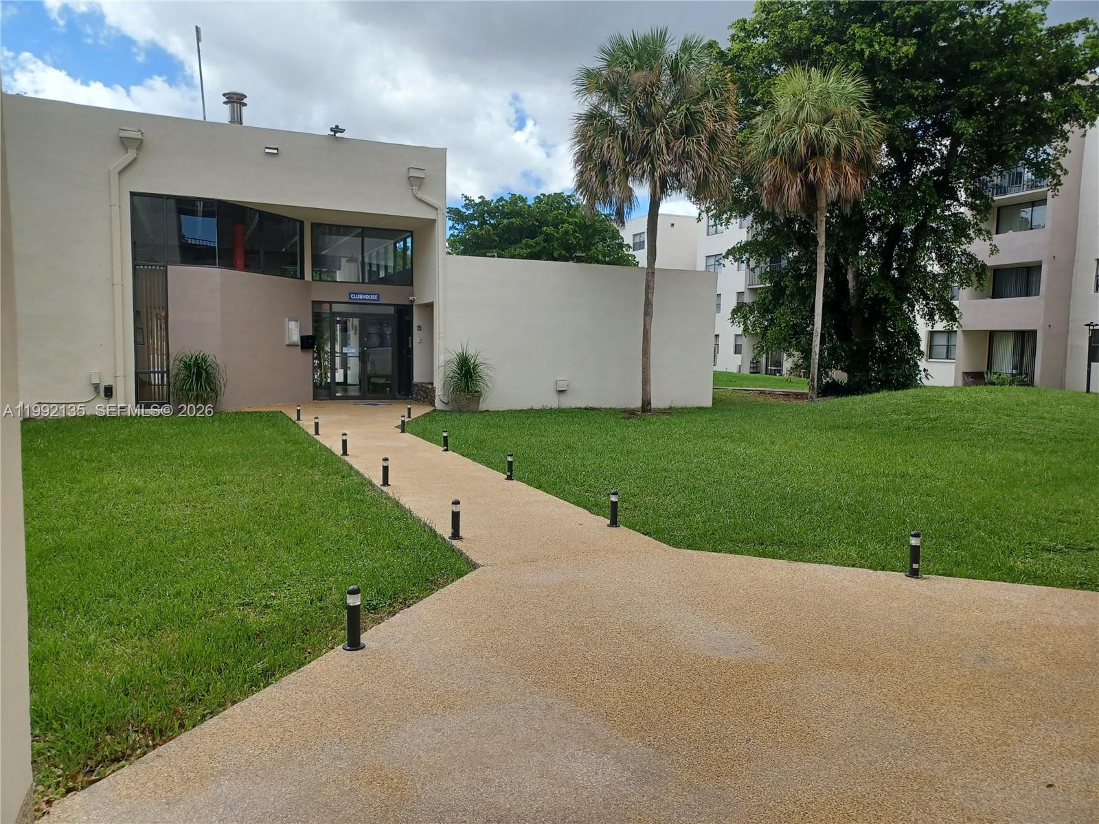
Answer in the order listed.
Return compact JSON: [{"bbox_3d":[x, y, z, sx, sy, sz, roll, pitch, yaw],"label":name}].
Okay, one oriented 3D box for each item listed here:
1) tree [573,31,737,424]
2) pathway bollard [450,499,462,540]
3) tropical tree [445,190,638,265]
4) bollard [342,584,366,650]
[{"bbox_3d":[2.418,-4.305,18.097,3.795,8.587,3.795,1,5,0],"label":"tree"},{"bbox_3d":[-0.717,0.818,6.096,0.106,0.298,0.106,1,5,0],"label":"pathway bollard"},{"bbox_3d":[-0.384,-4.727,30.308,7.283,7.223,6.997,1,5,0],"label":"tropical tree"},{"bbox_3d":[-0.958,1.000,3.886,0.110,0.304,0.110,1,5,0],"label":"bollard"}]

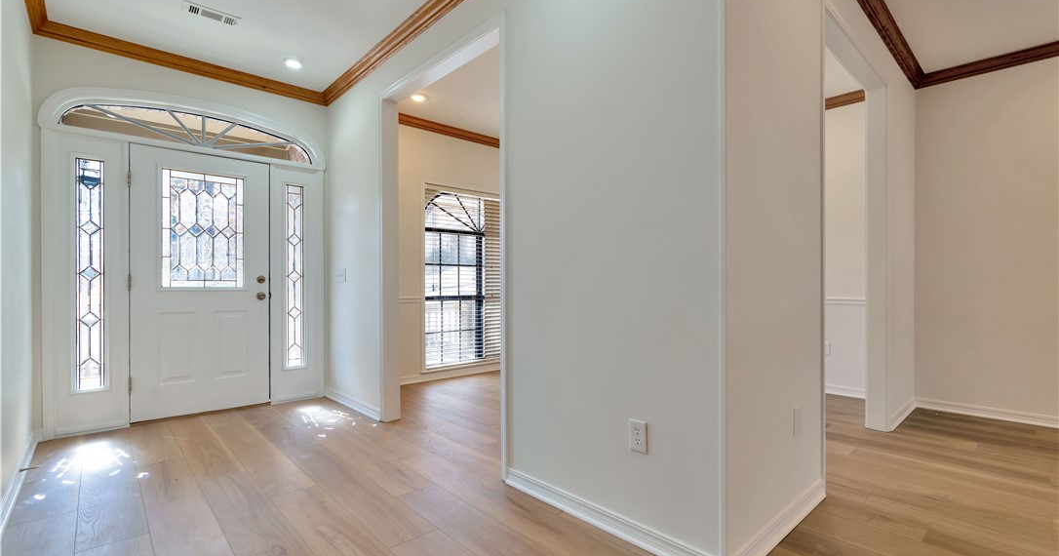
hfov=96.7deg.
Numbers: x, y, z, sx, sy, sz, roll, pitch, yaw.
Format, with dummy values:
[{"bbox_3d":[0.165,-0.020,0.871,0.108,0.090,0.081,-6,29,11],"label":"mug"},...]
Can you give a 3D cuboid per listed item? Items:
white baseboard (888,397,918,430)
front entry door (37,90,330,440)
[{"bbox_3d":[2.797,1.003,3.520,0.900,0.095,0.018,0,-1,-43],"label":"white baseboard"},{"bbox_3d":[-2.559,-0.147,3.709,1.800,2.437,0.130,0,-1,-43],"label":"front entry door"}]

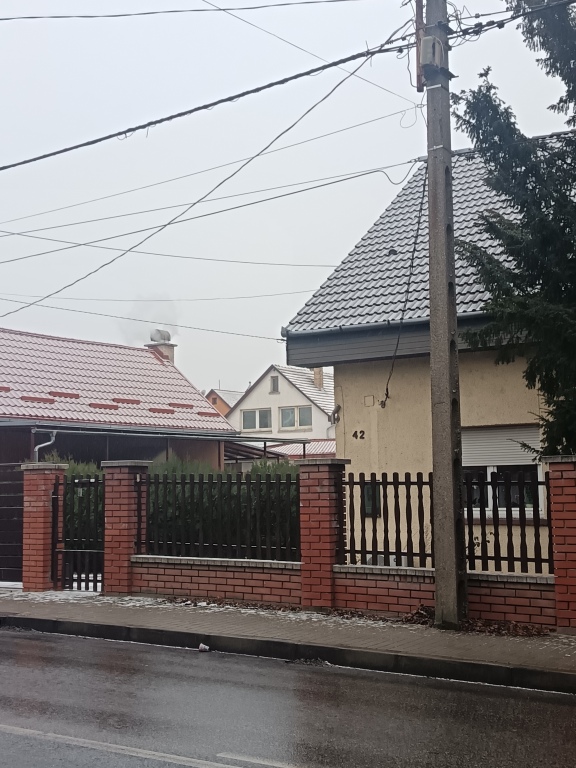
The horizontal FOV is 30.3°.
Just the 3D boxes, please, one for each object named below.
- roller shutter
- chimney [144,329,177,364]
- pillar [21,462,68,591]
[{"bbox_3d":[3.042,0.909,15.716,1.471,0.596,0.080,-4,-6,34],"label":"roller shutter"},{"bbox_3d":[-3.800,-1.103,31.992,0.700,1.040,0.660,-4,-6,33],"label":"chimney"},{"bbox_3d":[-3.228,1.890,14.118,0.440,1.650,0.440,-4,-6,33],"label":"pillar"}]

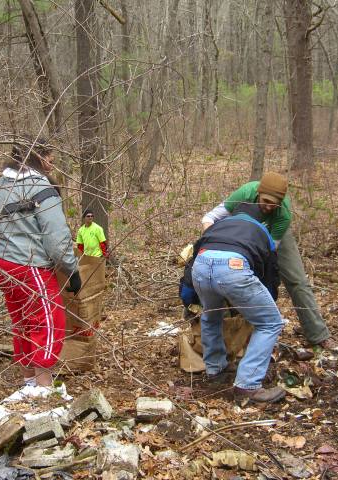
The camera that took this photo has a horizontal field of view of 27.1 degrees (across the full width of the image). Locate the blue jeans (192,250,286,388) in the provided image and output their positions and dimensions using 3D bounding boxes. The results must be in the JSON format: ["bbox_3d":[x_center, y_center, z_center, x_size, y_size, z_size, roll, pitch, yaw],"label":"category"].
[{"bbox_3d":[0.439,0.503,4.500,0.470,0.840,0.440,2,5,22],"label":"blue jeans"}]

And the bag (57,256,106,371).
[{"bbox_3d":[-0.655,0.537,5.200,0.380,0.840,0.300,-1,5,-9],"label":"bag"}]

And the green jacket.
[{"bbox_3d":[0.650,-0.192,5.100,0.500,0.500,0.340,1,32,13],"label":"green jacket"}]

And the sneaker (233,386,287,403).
[{"bbox_3d":[0.550,0.929,4.250,0.300,0.110,0.110,1,5,16],"label":"sneaker"}]

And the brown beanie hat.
[{"bbox_3d":[0.733,-0.370,4.950,0.190,0.180,0.220,16,21,10],"label":"brown beanie hat"}]

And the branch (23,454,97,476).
[{"bbox_3d":[-0.450,0.982,3.075,0.319,0.060,0.060,-3,5,-30],"label":"branch"}]

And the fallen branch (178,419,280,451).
[{"bbox_3d":[0.291,0.978,3.581,0.655,0.060,0.090,-3,6,-36],"label":"fallen branch"}]

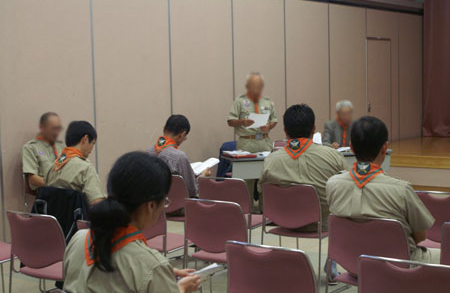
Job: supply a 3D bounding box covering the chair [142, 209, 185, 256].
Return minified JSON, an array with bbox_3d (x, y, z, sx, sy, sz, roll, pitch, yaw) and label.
[{"bbox_3d":[-0.484,0.697,5.236,0.500,0.780,0.520,2,5,36],"label":"chair"}]

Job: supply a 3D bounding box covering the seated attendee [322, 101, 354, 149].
[{"bbox_3d":[1.443,0.110,8.937,0.520,1.300,0.750,-1,4,-2],"label":"seated attendee"}]

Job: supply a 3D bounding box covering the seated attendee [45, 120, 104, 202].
[{"bbox_3d":[-0.913,0.427,5.463,0.500,1.224,0.760,2,5,42],"label":"seated attendee"}]

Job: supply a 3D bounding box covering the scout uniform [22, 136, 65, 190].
[{"bbox_3d":[-1.501,0.193,6.380,0.280,0.570,0.460,3,6,44],"label":"scout uniform"}]

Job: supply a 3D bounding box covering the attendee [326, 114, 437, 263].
[{"bbox_3d":[0.893,0.460,4.062,0.580,1.270,0.760,1,5,34],"label":"attendee"}]

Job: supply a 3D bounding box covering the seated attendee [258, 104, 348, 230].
[{"bbox_3d":[0.656,0.346,5.482,0.580,1.310,0.760,1,5,28],"label":"seated attendee"}]

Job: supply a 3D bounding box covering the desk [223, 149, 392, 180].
[{"bbox_3d":[0.925,0.428,8.495,1.820,0.710,0.500,-2,4,-15],"label":"desk"}]

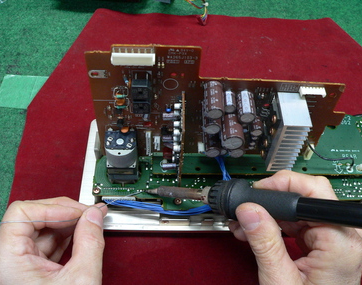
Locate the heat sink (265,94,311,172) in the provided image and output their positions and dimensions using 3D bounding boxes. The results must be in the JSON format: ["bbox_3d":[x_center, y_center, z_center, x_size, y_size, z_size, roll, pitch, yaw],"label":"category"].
[{"bbox_3d":[0.081,-0.007,0.308,0.019,0.058,0.032,1,53,-2],"label":"heat sink"}]

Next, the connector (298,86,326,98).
[{"bbox_3d":[0.097,-0.037,0.290,0.017,0.006,0.006,1,53,-2],"label":"connector"}]

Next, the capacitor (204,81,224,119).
[{"bbox_3d":[0.024,-0.030,0.283,0.013,0.013,0.024,1,53,-2],"label":"capacitor"}]

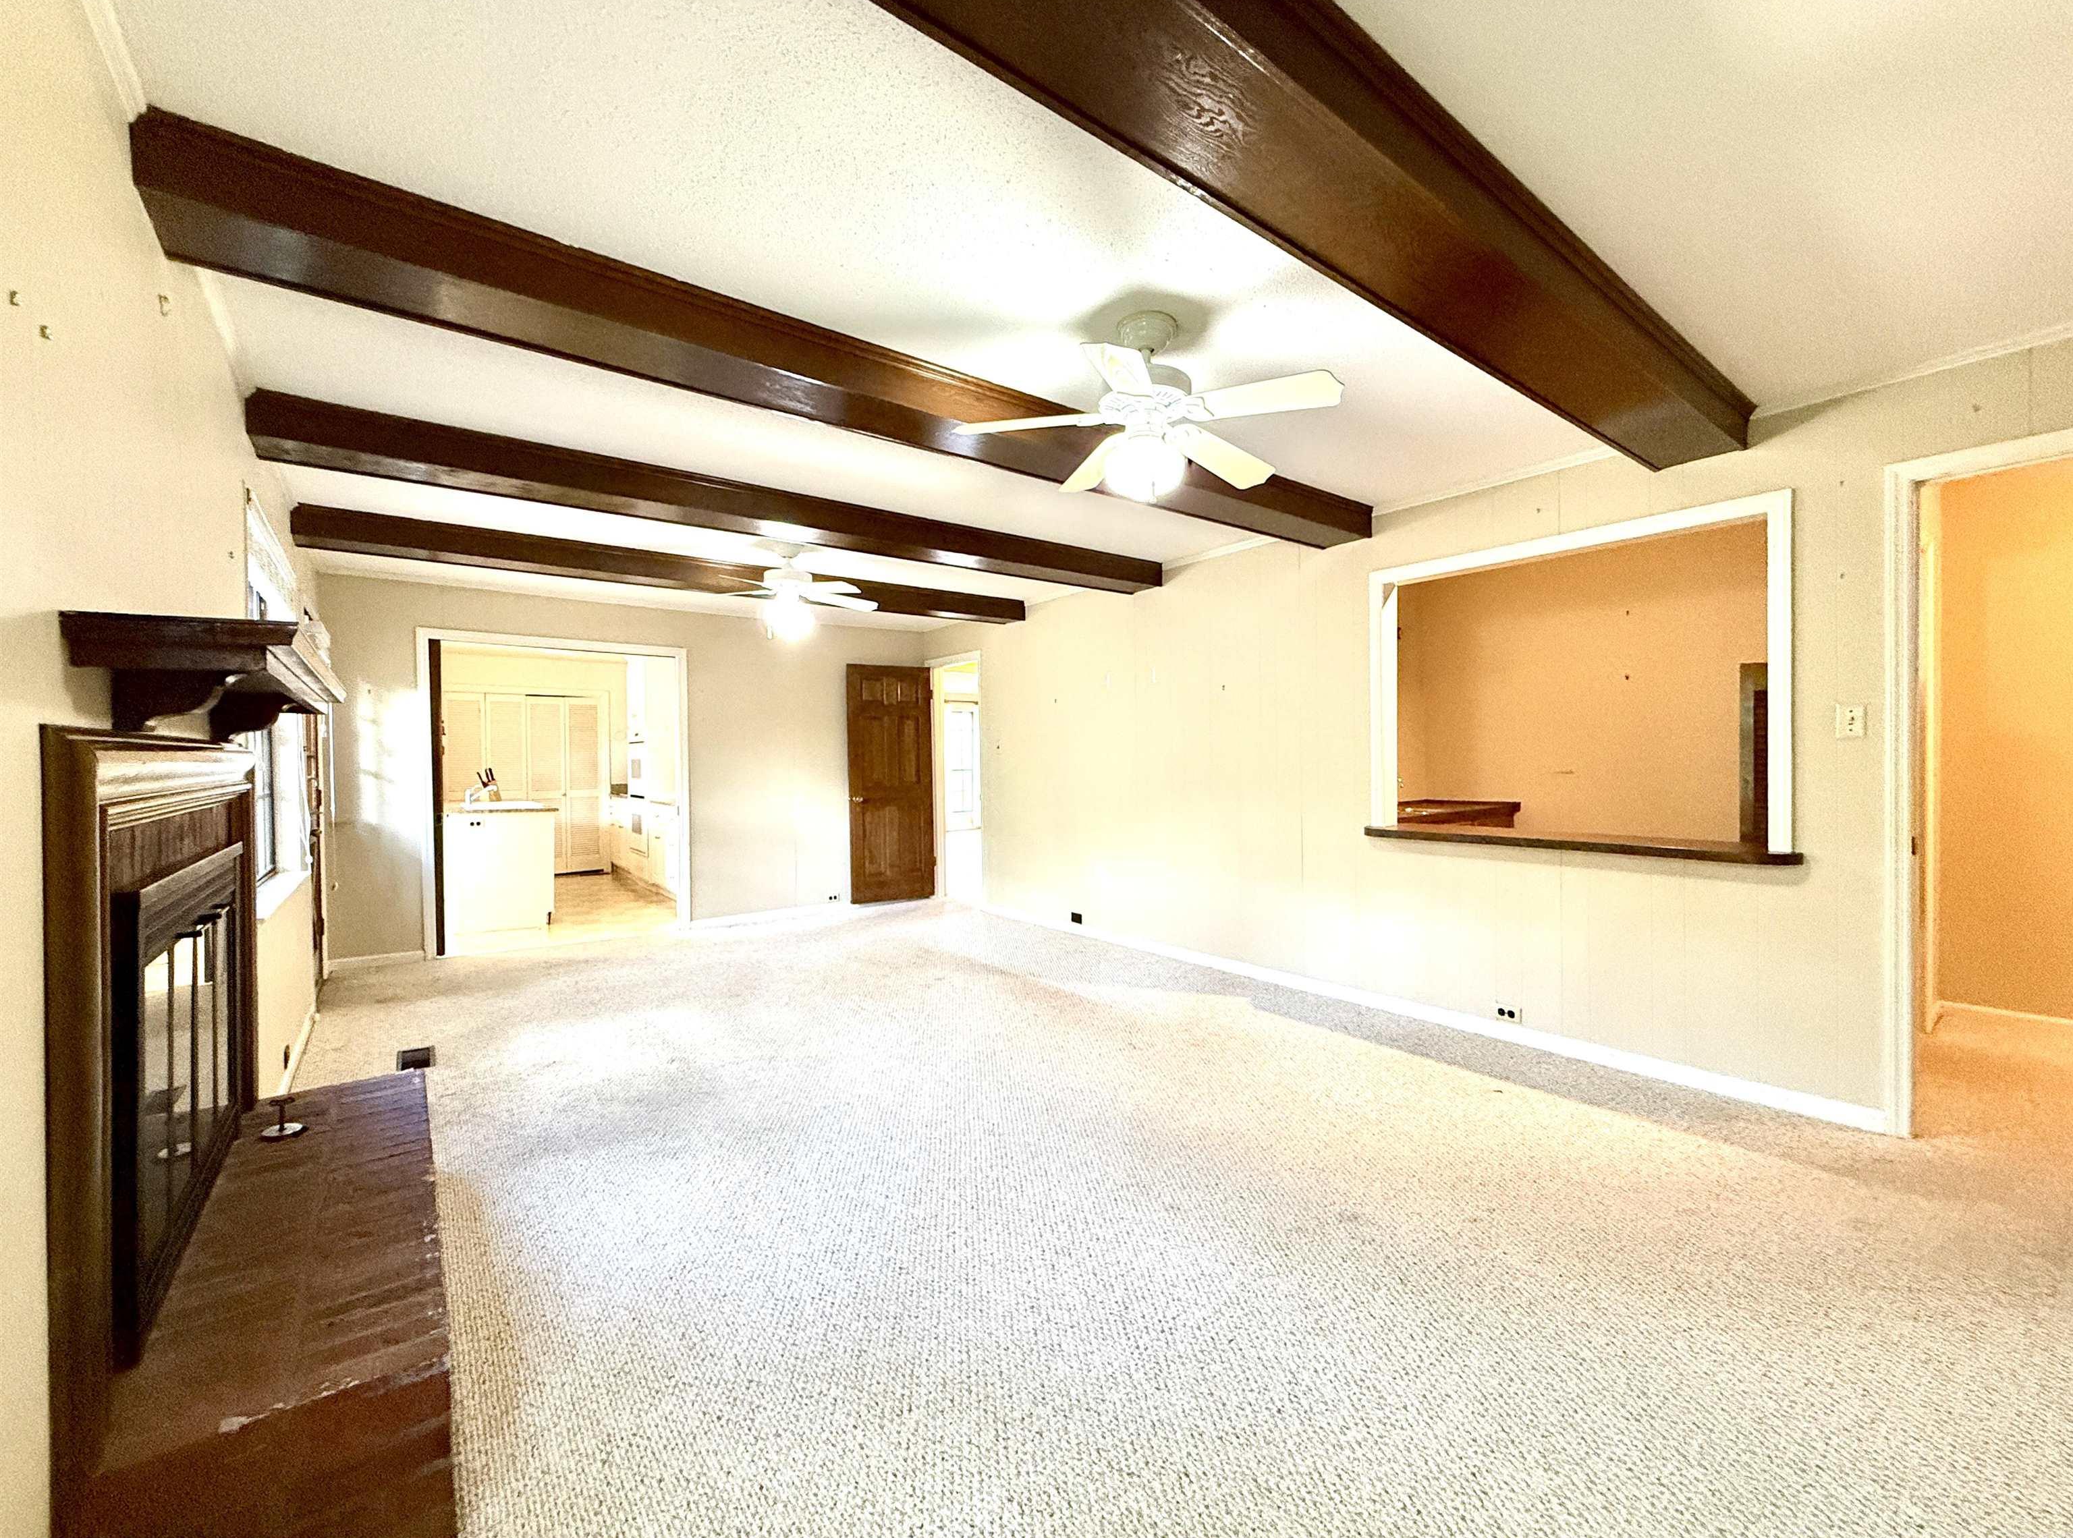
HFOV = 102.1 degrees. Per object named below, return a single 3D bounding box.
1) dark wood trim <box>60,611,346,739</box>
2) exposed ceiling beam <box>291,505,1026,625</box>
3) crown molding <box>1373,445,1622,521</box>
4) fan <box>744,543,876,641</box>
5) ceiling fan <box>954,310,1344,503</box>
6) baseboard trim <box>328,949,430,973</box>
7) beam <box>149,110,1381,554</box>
[{"bbox_3d":[-1.675,-0.140,1.800,0.250,0.160,1.520,-1,0,-37],"label":"dark wood trim"},{"bbox_3d":[-1.788,-1.149,5.117,4.110,0.140,0.320,-1,0,-37],"label":"exposed ceiling beam"},{"bbox_3d":[1.967,-1.221,3.563,0.025,0.037,1.100,-1,0,-37],"label":"crown molding"},{"bbox_3d":[-1.341,-0.972,4.541,1.050,0.470,1.050,-1,0,-37],"label":"fan"},{"bbox_3d":[0.315,-0.978,2.326,1.050,0.470,1.050,-1,0,-37],"label":"ceiling fan"},{"bbox_3d":[-4.064,1.184,5.165,0.490,0.065,0.016,-1,0,-37],"label":"baseboard trim"},{"bbox_3d":[-0.082,-1.154,2.879,4.110,0.140,0.330,-1,0,-37],"label":"beam"}]

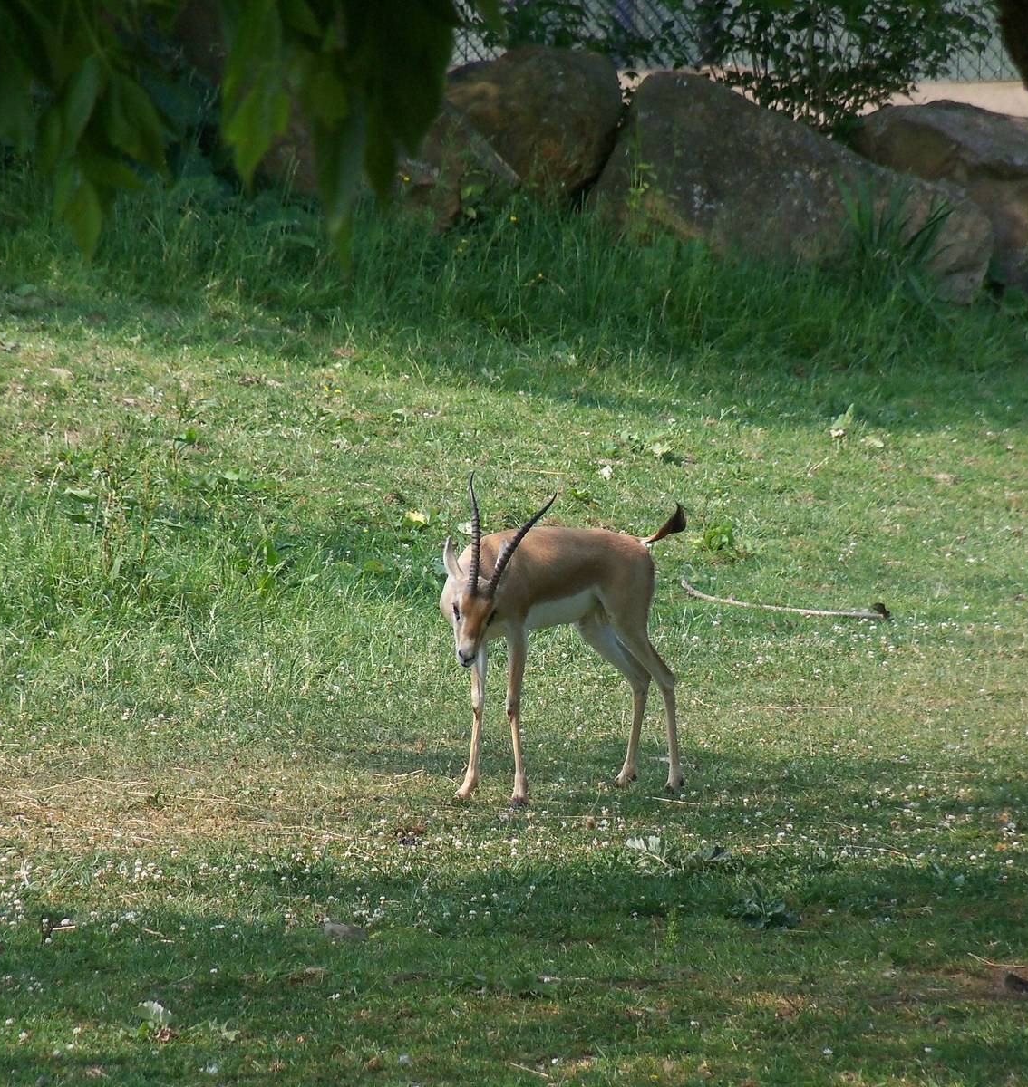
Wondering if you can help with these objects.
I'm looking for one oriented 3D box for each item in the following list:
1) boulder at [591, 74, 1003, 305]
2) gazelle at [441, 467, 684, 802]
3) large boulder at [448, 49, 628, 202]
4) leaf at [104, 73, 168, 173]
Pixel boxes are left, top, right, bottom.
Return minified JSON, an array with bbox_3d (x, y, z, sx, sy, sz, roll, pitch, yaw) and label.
[{"bbox_3d":[0.949,-1.211,50.000,1.370,0.790,0.800,0,5,0],"label":"boulder"},{"bbox_3d":[0.123,0.236,37.500,0.870,0.840,0.290,-4,6,-43],"label":"gazelle"},{"bbox_3d":[0.060,-1.418,50.500,0.630,0.590,0.550,0,5,0],"label":"large boulder"},{"bbox_3d":[-0.337,-0.374,13.000,0.055,0.086,0.040,0,5,0],"label":"leaf"}]

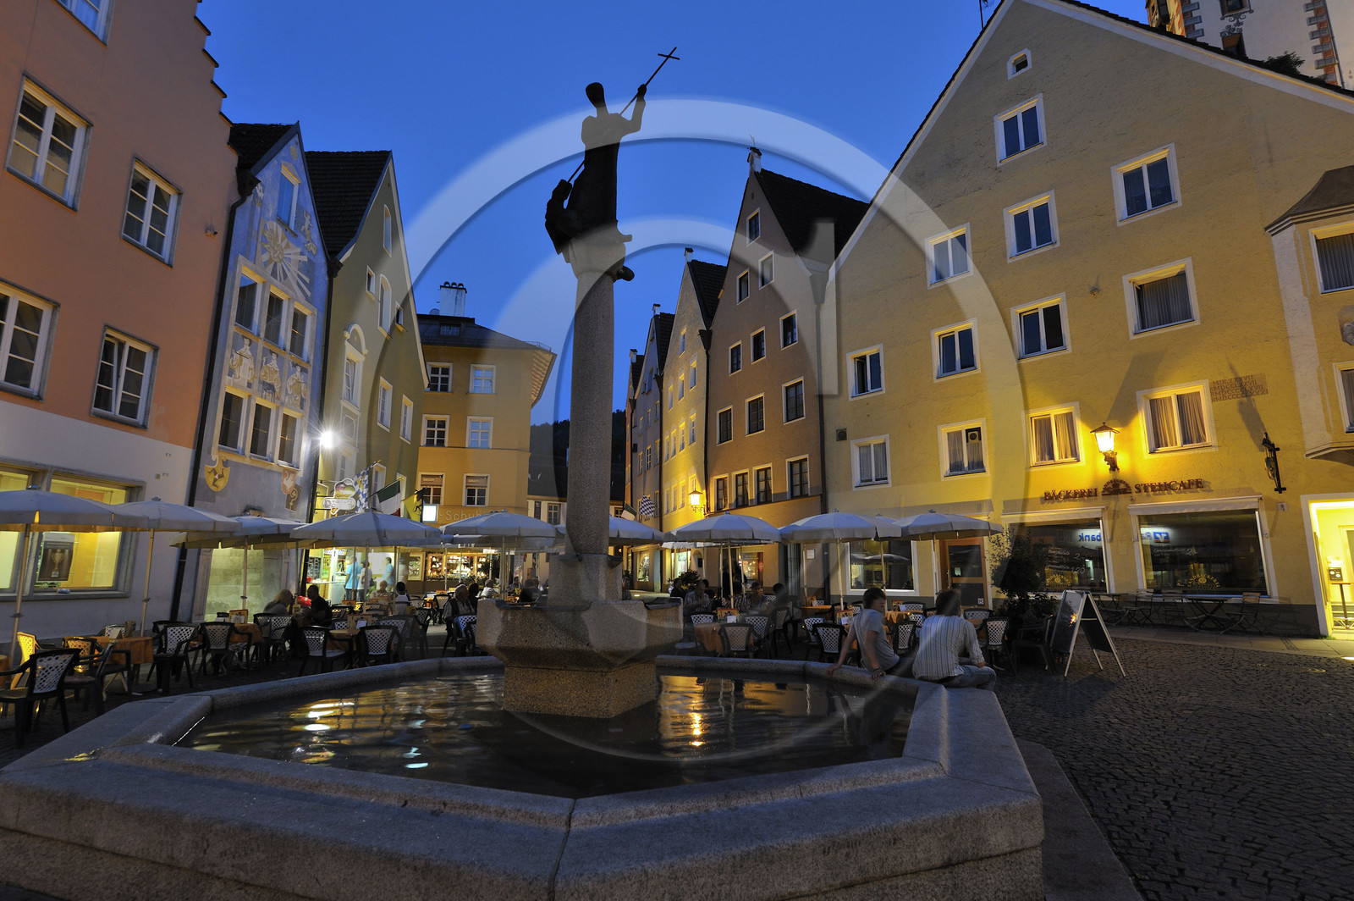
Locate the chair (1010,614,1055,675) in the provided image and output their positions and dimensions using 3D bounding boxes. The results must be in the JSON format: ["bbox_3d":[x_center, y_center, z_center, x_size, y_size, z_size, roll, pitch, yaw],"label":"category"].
[{"bbox_3d":[5.396,2.941,10.793,0.580,0.840,0.570,-5,-12,26],"label":"chair"}]

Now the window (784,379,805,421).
[{"bbox_3d":[4.431,-1.823,26.696,0.200,1.400,1.100,6,-12,-28],"label":"window"}]

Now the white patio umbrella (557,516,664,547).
[{"bbox_3d":[-1.199,2.231,10.976,1.970,2.510,1.970,1,-10,0],"label":"white patio umbrella"}]

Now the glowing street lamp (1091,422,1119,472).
[{"bbox_3d":[10.629,-0.105,17.734,0.660,1.150,0.520,9,-14,-40],"label":"glowing street lamp"}]

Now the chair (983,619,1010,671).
[{"bbox_3d":[4.735,2.948,10.792,0.560,0.820,0.570,2,-11,-10],"label":"chair"}]

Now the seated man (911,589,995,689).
[{"bbox_3d":[2.530,1.941,6.479,0.780,1.340,0.580,5,-11,-25],"label":"seated man"}]

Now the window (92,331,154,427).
[{"bbox_3d":[-9.766,-1.240,12.597,0.150,1.480,1.100,0,-11,4],"label":"window"}]

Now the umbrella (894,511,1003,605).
[{"bbox_3d":[4.238,2.311,11.679,2.200,2.620,2.200,0,-10,0],"label":"umbrella"}]

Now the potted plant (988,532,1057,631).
[{"bbox_3d":[5.229,2.246,10.679,1.000,2.050,1.000,1,-10,0],"label":"potted plant"}]

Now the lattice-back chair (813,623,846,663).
[{"bbox_3d":[2.412,3.068,10.805,0.580,0.860,0.570,-6,-13,31],"label":"lattice-back chair"}]

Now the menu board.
[{"bbox_3d":[6.124,2.758,10.813,0.820,1.190,0.680,-1,-11,6],"label":"menu board"}]

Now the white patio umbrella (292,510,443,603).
[{"bbox_3d":[-4.304,2.053,9.732,1.970,2.460,1.970,1,-10,0],"label":"white patio umbrella"}]

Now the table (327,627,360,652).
[{"bbox_3d":[-4.741,3.051,10.569,1.000,0.740,0.850,0,-11,0],"label":"table"}]

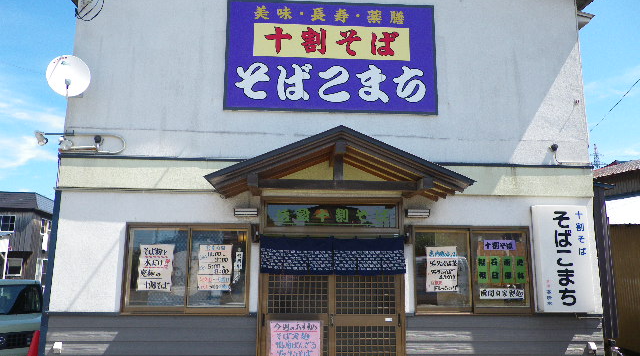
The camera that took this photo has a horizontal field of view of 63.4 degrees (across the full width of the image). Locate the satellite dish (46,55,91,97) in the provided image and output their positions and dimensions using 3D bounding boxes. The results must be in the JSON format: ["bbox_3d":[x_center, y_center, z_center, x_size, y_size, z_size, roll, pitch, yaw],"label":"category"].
[{"bbox_3d":[-2.864,-1.184,5.898,0.470,0.480,0.280,6,-11,-27],"label":"satellite dish"}]

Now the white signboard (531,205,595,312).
[{"bbox_3d":[2.830,0.947,6.094,0.680,1.226,0.130,1,-10,-3],"label":"white signboard"}]

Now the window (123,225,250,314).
[{"bbox_3d":[-1.507,1.045,5.941,1.415,1.025,0.100,1,-10,-3],"label":"window"}]

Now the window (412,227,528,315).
[{"bbox_3d":[1.781,1.092,6.101,1.395,1.020,0.100,1,-10,-3],"label":"window"}]

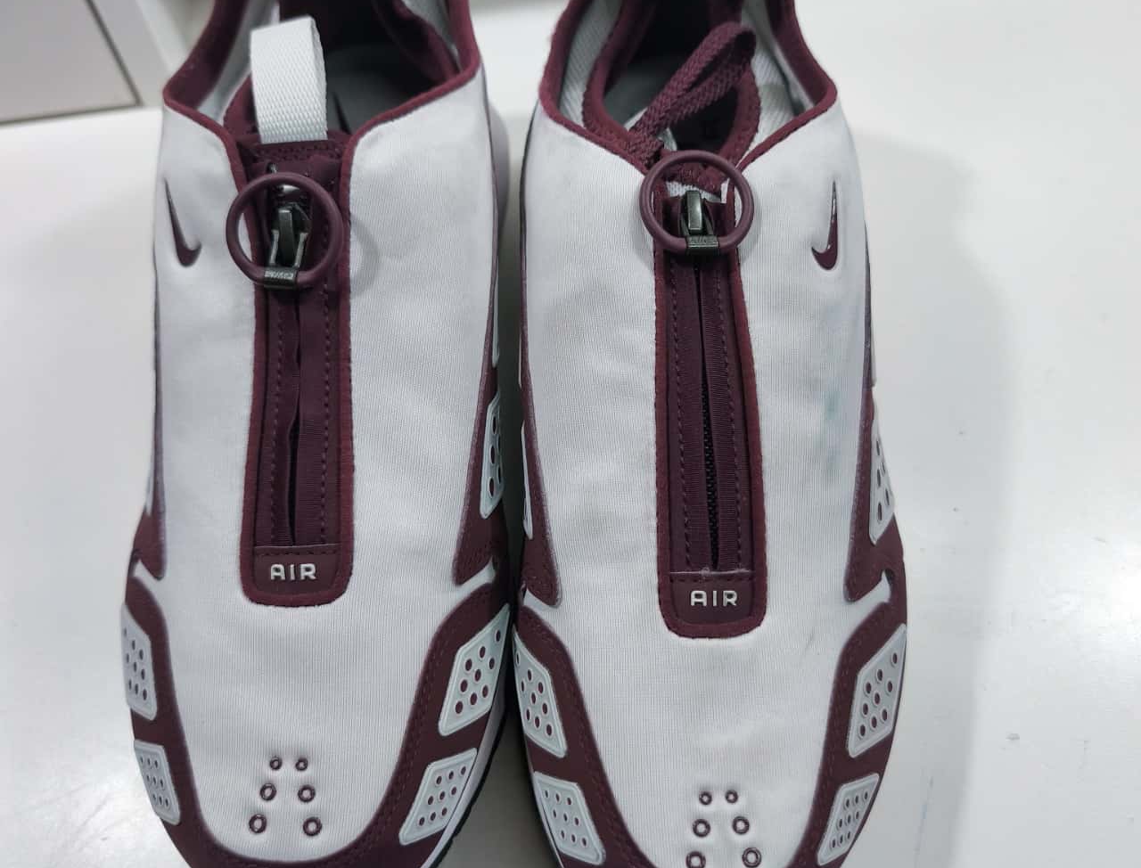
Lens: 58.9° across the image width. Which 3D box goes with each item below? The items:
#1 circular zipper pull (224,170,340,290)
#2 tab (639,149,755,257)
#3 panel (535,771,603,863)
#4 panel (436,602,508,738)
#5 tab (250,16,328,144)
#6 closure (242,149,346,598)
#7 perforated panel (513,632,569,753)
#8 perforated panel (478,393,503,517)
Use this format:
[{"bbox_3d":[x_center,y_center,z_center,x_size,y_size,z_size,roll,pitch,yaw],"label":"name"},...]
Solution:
[{"bbox_3d":[-0.073,-0.052,0.257,0.030,0.005,0.030,-6,100,-14],"label":"circular zipper pull"},{"bbox_3d":[0.032,-0.059,0.258,0.029,0.006,0.029,-2,79,4],"label":"tab"},{"bbox_3d":[0.000,0.098,0.260,0.004,0.017,0.027,1,57,-41],"label":"panel"},{"bbox_3d":[-0.026,0.063,0.276,0.004,0.021,0.039,-9,62,36],"label":"panel"},{"bbox_3d":[-0.075,-0.095,0.272,0.019,0.034,0.011,-5,19,-6],"label":"tab"},{"bbox_3d":[-0.074,-0.018,0.273,0.030,0.014,0.122,-2,83,0],"label":"closure"},{"bbox_3d":[-0.009,0.069,0.272,0.004,0.020,0.036,6,63,-32],"label":"perforated panel"},{"bbox_3d":[-0.022,0.005,0.290,0.004,0.026,0.039,-1,84,10],"label":"perforated panel"}]

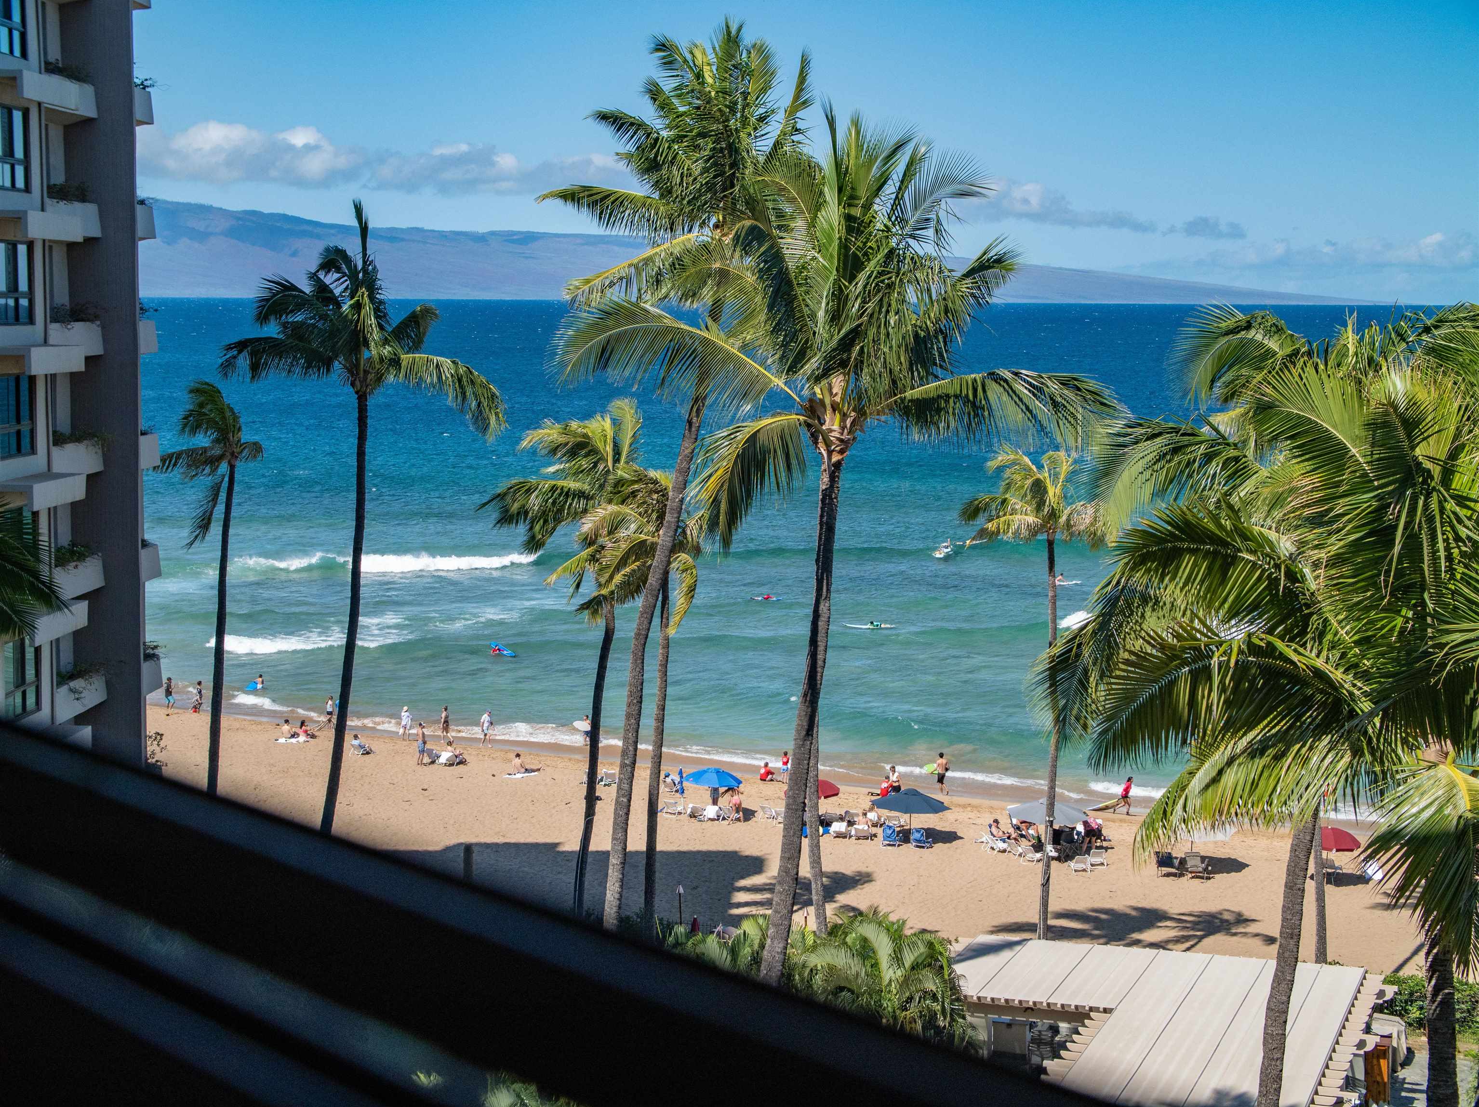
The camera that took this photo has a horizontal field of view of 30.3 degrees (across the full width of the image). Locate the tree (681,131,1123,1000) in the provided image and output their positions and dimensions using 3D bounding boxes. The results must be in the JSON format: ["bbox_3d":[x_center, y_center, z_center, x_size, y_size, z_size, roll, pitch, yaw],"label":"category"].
[{"bbox_3d":[1.505,3.935,40.548,7.790,20.764,7.200,0,5,0],"label":"tree"}]

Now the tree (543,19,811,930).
[{"bbox_3d":[-1.381,0.546,59.314,5.703,23.955,5.800,0,5,0],"label":"tree"}]

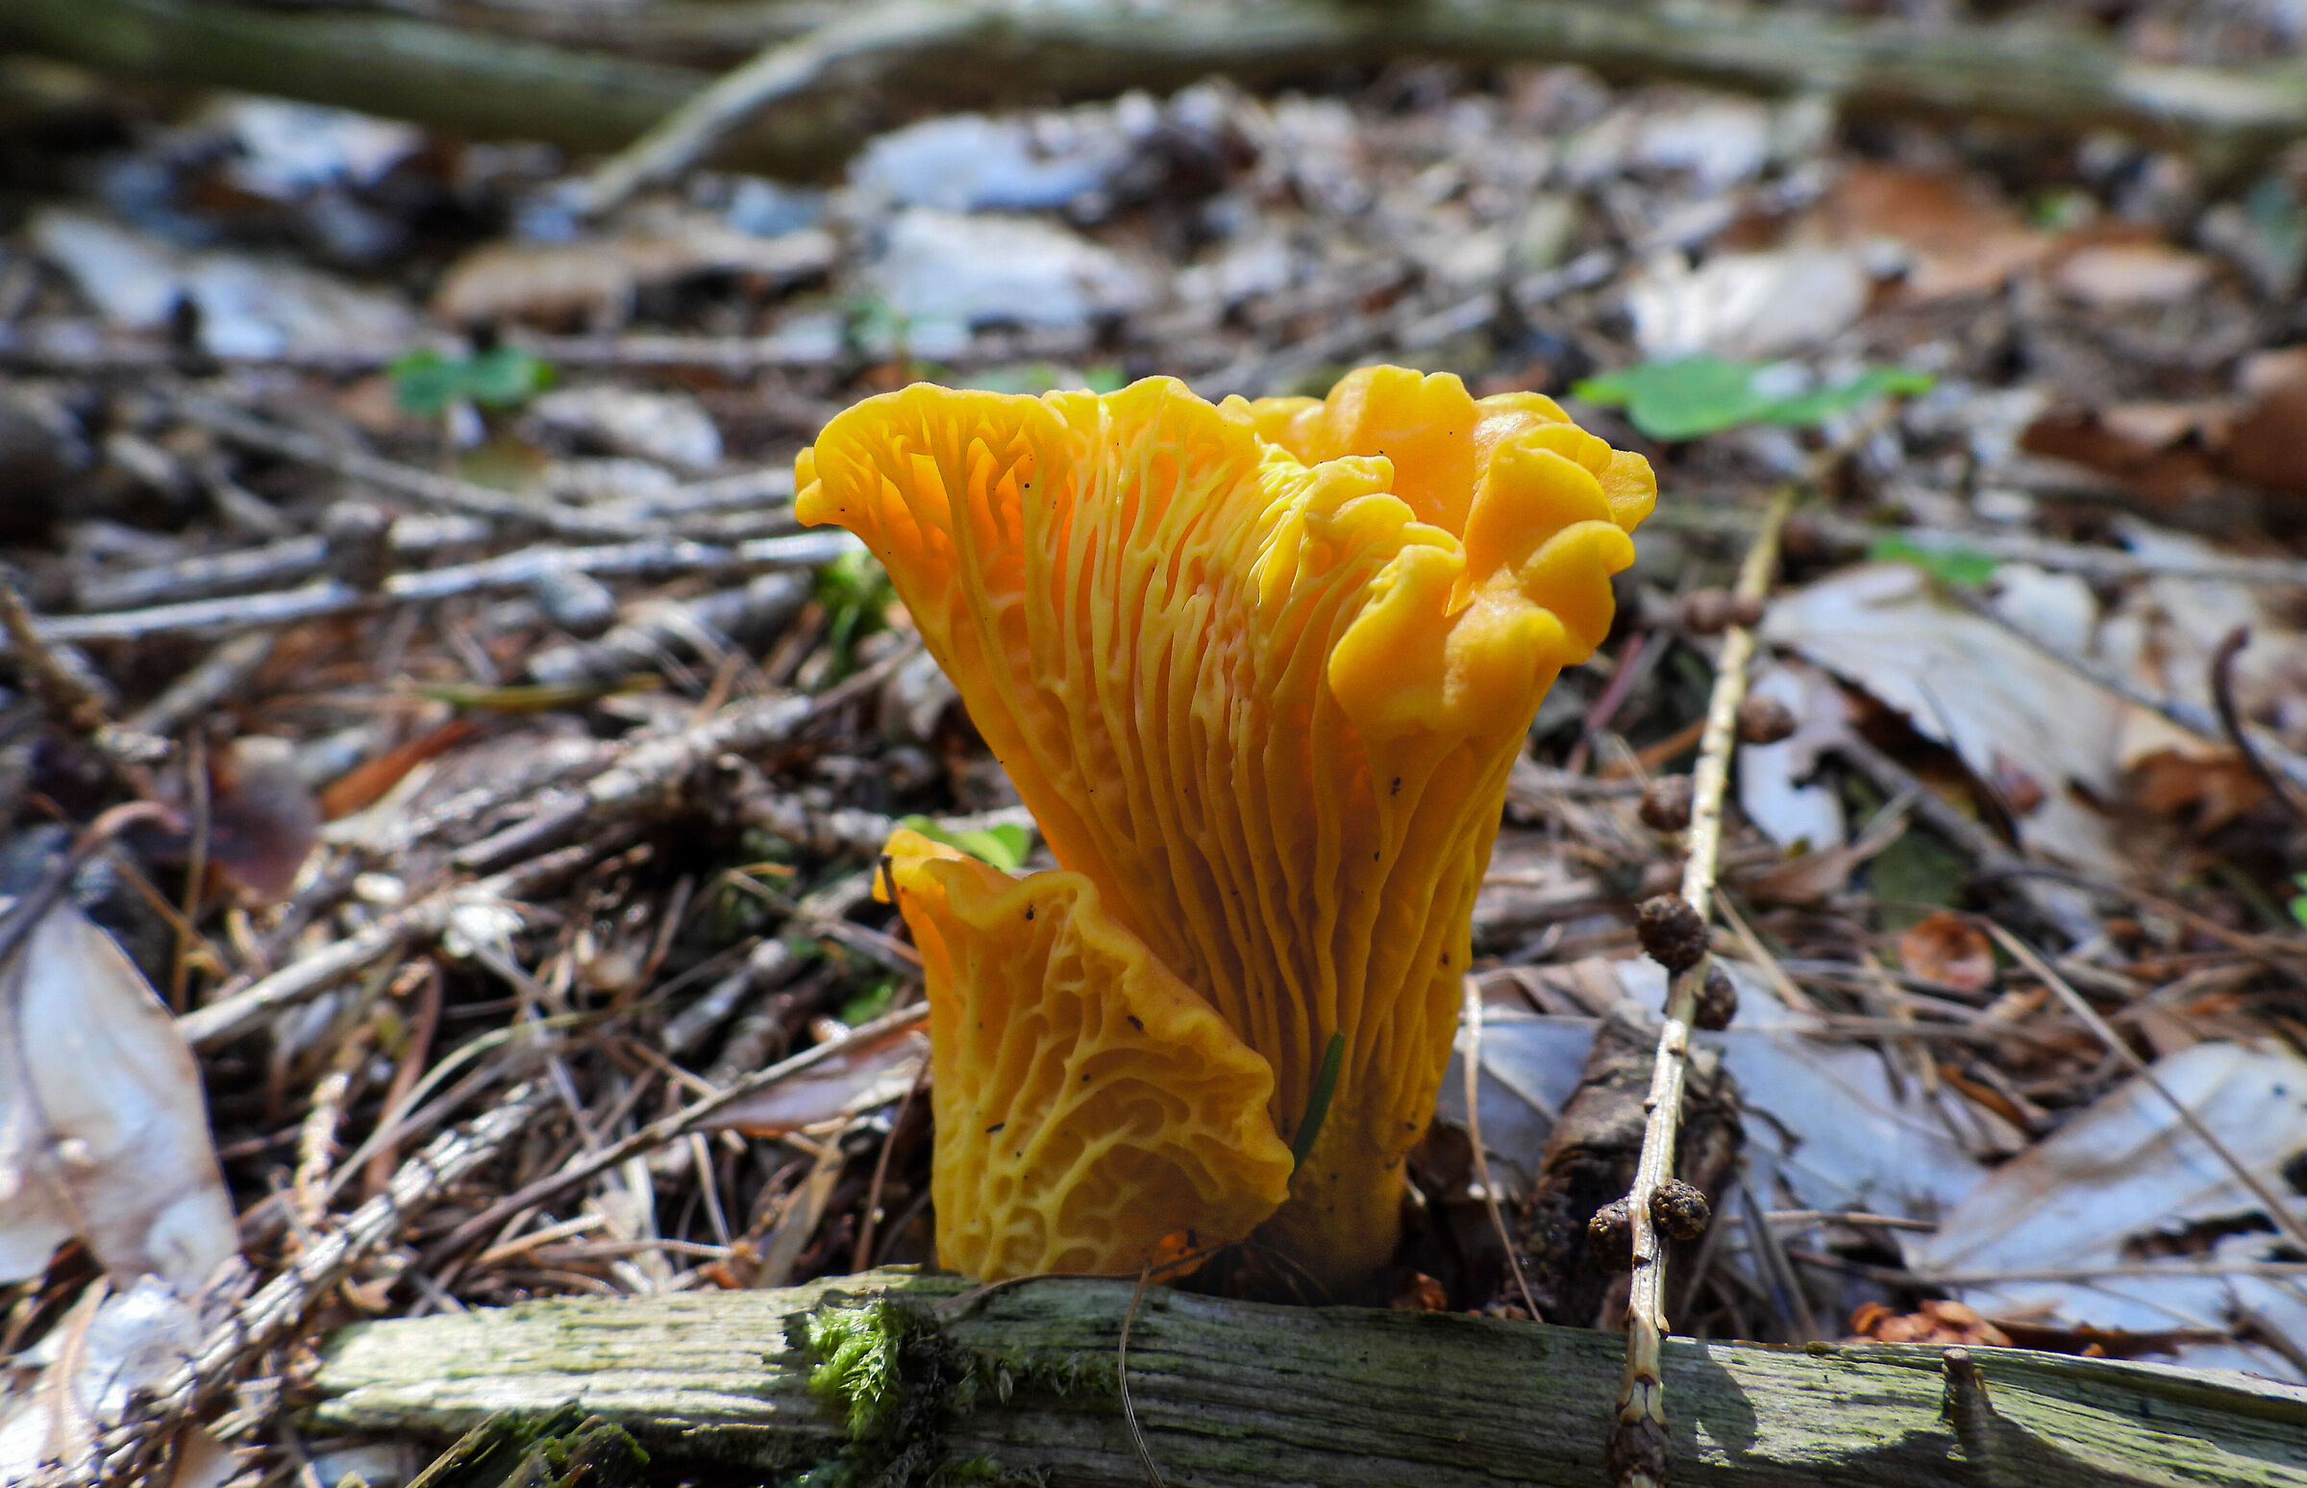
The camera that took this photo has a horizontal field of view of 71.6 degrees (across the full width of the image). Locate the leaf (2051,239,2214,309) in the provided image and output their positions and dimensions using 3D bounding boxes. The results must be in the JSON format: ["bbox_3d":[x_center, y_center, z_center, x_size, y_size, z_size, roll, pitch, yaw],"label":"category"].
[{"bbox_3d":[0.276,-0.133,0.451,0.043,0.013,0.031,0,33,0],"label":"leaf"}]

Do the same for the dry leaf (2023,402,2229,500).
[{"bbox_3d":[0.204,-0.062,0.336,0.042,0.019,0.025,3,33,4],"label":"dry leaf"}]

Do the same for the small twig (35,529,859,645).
[{"bbox_3d":[-0.125,-0.029,0.289,0.141,0.007,0.011,-7,34,-9],"label":"small twig"}]

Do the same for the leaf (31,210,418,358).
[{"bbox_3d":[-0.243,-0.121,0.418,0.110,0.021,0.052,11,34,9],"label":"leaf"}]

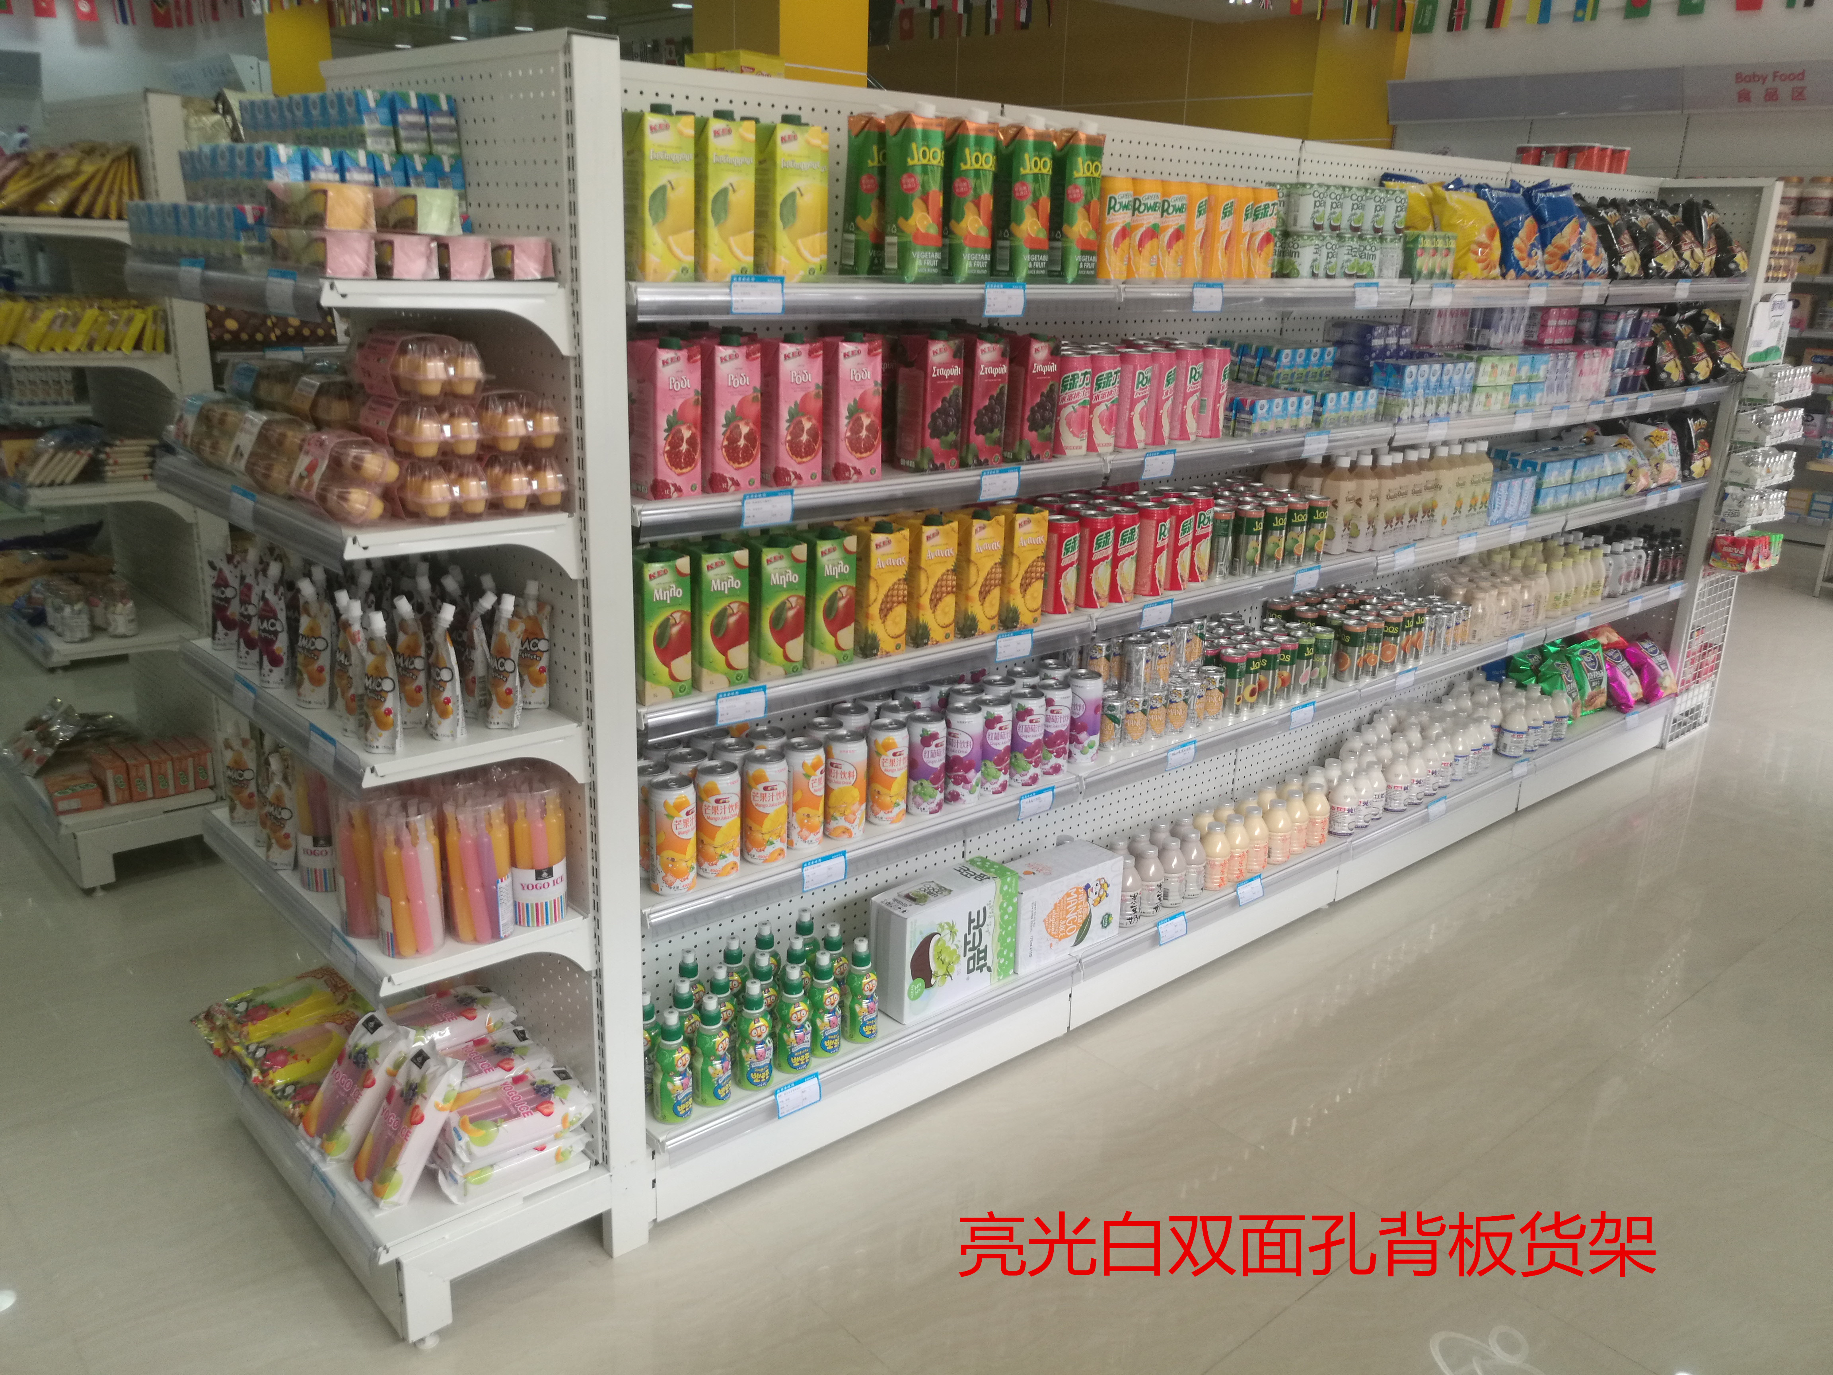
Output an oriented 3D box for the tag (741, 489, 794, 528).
[{"bbox_3d":[-0.204,-0.246,1.967,0.083,0.046,0.005,-13,30,-40],"label":"tag"}]

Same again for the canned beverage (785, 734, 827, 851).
[{"bbox_3d":[-0.175,0.167,2.241,0.066,0.168,0.066,2,18,-1],"label":"canned beverage"}]

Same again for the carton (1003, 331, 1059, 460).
[{"bbox_3d":[0.175,-0.471,2.304,0.073,0.208,0.073,-13,23,-39],"label":"carton"}]

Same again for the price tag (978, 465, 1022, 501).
[{"bbox_3d":[0.132,-0.320,2.250,0.084,0.047,0.005,-13,28,-39],"label":"price tag"}]

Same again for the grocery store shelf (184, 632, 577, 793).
[{"bbox_3d":[-0.791,0.019,2.050,0.300,0.091,0.748,-13,23,-39],"label":"grocery store shelf"}]

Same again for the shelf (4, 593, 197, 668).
[{"bbox_3d":[-1.882,-0.158,3.251,0.300,0.045,0.640,-13,24,-40],"label":"shelf"}]

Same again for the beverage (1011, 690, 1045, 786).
[{"bbox_3d":[0.197,0.089,2.519,0.066,0.168,0.066,2,18,-1],"label":"beverage"}]

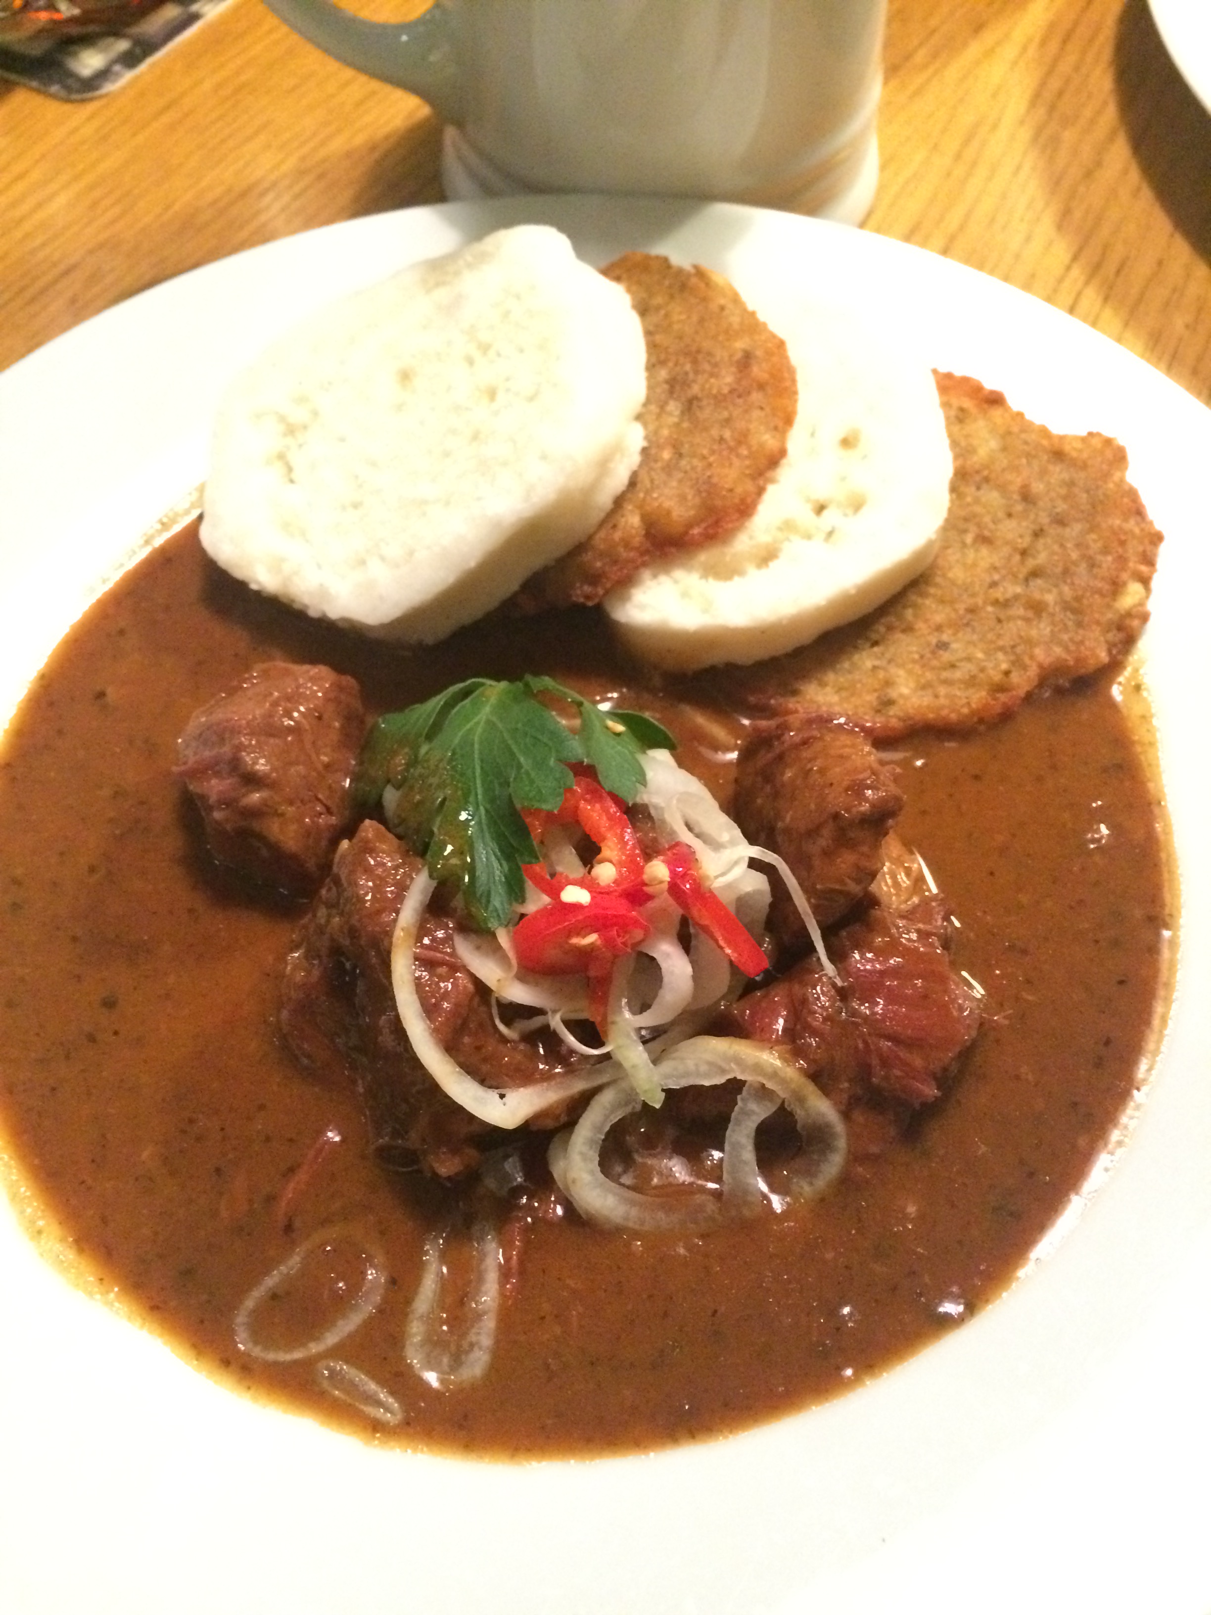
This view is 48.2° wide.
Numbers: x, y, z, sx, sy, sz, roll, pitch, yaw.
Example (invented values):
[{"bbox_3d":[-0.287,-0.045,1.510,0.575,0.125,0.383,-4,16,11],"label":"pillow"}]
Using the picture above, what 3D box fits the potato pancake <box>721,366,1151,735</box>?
[{"bbox_3d":[0.055,-0.047,0.247,0.084,0.013,0.083,-6,62,4],"label":"potato pancake"}]

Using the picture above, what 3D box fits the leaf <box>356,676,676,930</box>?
[{"bbox_3d":[-0.014,-0.001,0.207,0.046,0.020,0.035,-3,58,0],"label":"leaf"}]

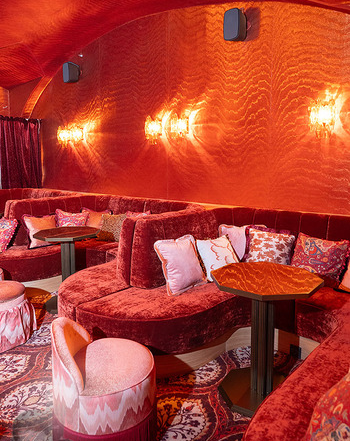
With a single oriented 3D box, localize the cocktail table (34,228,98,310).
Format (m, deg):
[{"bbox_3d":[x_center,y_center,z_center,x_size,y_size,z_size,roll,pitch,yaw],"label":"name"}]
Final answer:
[{"bbox_3d":[-1.045,0.482,3.480,0.590,0.745,0.590,-1,9,-3],"label":"cocktail table"}]

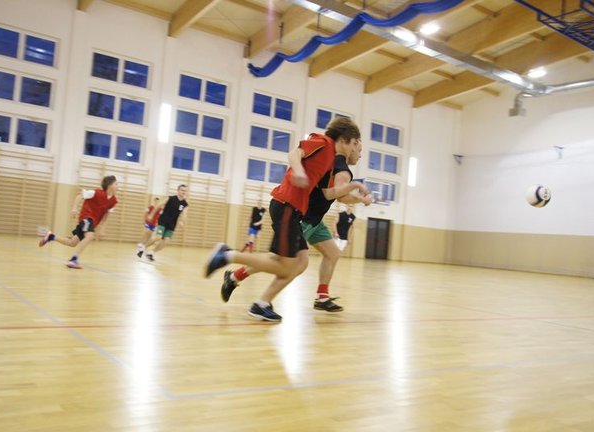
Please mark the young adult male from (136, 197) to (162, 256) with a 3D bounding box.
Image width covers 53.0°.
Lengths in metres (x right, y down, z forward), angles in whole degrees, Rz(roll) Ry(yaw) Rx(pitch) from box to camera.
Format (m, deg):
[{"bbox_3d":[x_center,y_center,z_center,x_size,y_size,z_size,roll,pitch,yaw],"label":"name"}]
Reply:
[{"bbox_3d":[-4.510,0.235,18.200,0.620,1.570,0.650,6,-2,-32],"label":"young adult male"}]

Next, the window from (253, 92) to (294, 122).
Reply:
[{"bbox_3d":[-1.075,-5.022,27.489,2.250,0.970,0.140,6,-3,-36],"label":"window"}]

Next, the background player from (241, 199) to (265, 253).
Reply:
[{"bbox_3d":[-1.376,0.398,18.200,0.600,1.700,0.580,3,-3,45],"label":"background player"}]

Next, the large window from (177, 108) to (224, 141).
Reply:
[{"bbox_3d":[-4.101,-3.851,25.314,2.250,0.970,0.140,6,-3,-36],"label":"large window"}]

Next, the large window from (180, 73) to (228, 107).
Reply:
[{"bbox_3d":[-3.973,-5.350,25.370,2.250,0.970,0.140,6,-3,-36],"label":"large window"}]

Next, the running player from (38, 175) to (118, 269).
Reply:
[{"bbox_3d":[-3.031,0.057,8.258,0.950,1.310,0.570,4,-2,18],"label":"running player"}]

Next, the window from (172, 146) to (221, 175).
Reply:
[{"bbox_3d":[-4.305,-2.400,25.698,2.296,0.965,0.150,6,-3,-36],"label":"window"}]

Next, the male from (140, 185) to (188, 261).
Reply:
[{"bbox_3d":[-2.590,0.146,11.635,0.750,1.480,0.580,3,-3,37],"label":"male"}]

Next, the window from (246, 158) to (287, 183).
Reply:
[{"bbox_3d":[-1.360,-2.067,27.875,2.296,0.965,0.150,6,-3,-36],"label":"window"}]

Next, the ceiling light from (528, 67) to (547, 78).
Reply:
[{"bbox_3d":[11.241,-6.721,27.878,0.450,0.200,0.900,6,-3,-36],"label":"ceiling light"}]

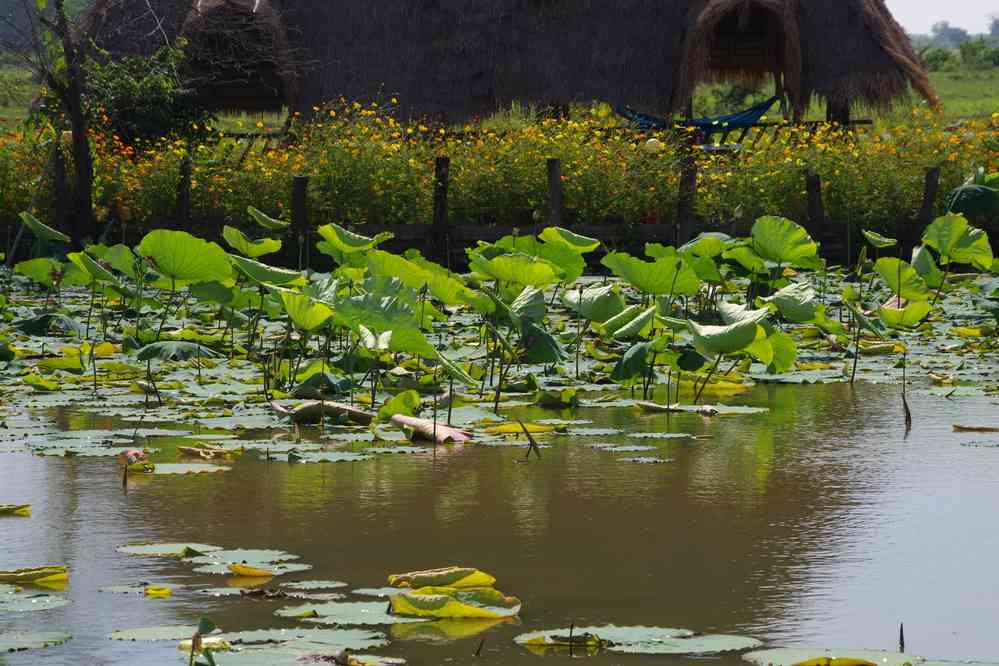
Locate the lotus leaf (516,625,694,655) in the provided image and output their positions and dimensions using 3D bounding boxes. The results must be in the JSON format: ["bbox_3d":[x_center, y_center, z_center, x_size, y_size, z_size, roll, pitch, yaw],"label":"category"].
[{"bbox_3d":[0.293,0.842,13.804,0.492,0.050,0.480,0,3,0],"label":"lotus leaf"}]

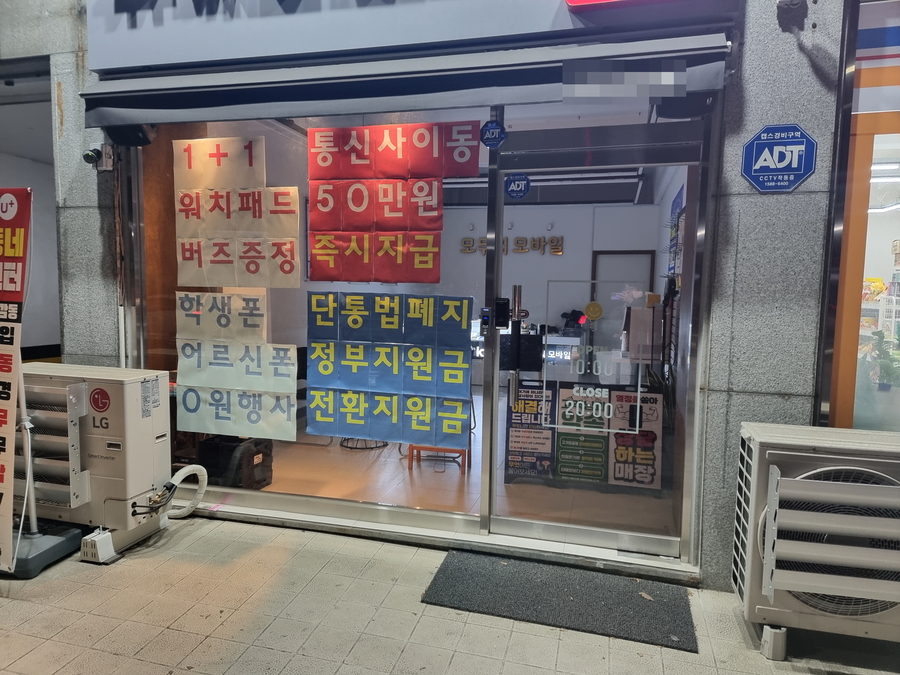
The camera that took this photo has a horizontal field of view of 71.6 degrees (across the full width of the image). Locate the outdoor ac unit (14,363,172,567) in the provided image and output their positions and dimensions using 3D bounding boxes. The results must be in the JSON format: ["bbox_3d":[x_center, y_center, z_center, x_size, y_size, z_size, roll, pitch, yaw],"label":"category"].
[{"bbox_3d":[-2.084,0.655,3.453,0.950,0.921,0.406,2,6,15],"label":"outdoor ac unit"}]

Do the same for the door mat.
[{"bbox_3d":[0.505,1.209,2.943,1.192,0.015,0.559,3,6,17],"label":"door mat"}]

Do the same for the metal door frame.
[{"bbox_3d":[0.724,-0.027,3.231,1.096,2.307,0.099,2,6,15],"label":"metal door frame"}]

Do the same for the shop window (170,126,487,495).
[{"bbox_3d":[-0.839,-0.119,3.649,2.138,2.218,0.059,2,6,15],"label":"shop window"}]

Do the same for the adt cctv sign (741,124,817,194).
[{"bbox_3d":[1.466,-0.801,2.785,0.301,0.301,0.017,2,6,15],"label":"adt cctv sign"}]

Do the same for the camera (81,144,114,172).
[{"bbox_3d":[-2.076,-1.057,3.664,0.158,0.148,0.139,1,6,5],"label":"camera"}]

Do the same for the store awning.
[{"bbox_3d":[-0.433,-1.288,3.215,3.445,0.277,0.198,2,6,15],"label":"store awning"}]

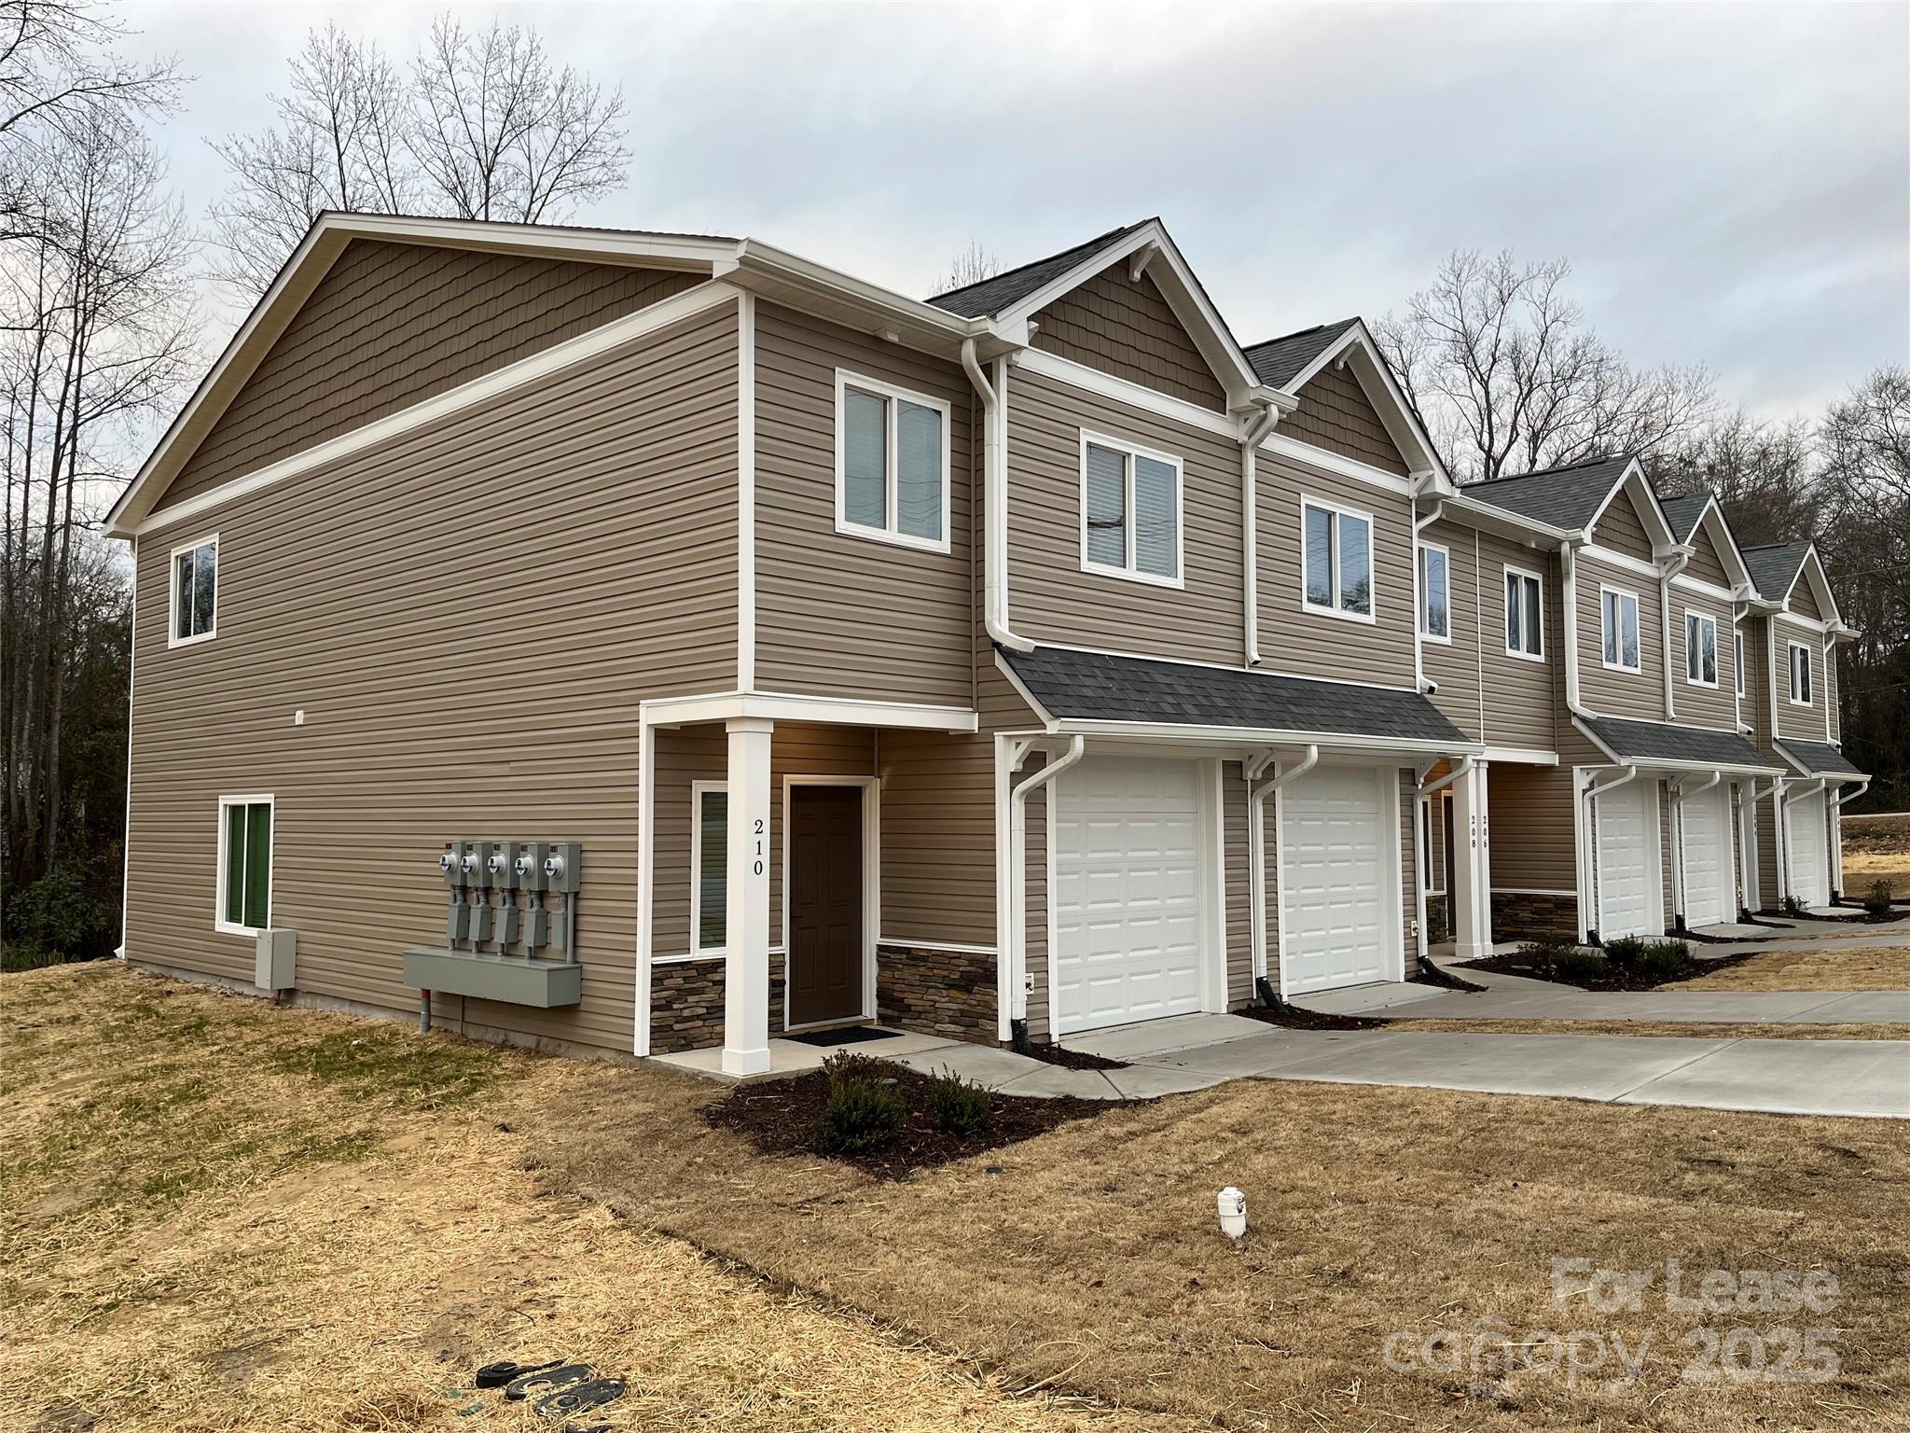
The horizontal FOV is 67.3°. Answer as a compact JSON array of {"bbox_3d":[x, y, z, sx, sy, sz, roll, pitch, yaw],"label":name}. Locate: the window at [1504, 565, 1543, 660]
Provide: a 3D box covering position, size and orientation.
[{"bbox_3d":[8.224,-1.467,20.667,0.090,1.290,1.330,-4,-5,43],"label":"window"}]

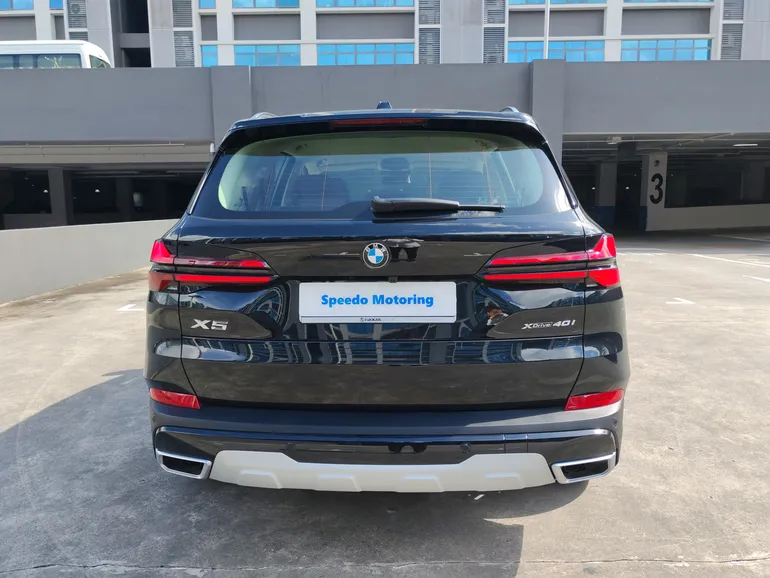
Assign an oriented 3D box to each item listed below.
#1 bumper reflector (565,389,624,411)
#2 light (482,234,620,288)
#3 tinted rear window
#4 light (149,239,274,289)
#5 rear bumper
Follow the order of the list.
[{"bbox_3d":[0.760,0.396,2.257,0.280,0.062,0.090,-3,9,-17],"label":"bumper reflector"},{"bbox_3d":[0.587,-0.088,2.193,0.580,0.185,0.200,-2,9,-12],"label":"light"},{"bbox_3d":[-0.017,-0.407,2.299,1.360,0.410,0.130,0,-27,3],"label":"tinted rear window"},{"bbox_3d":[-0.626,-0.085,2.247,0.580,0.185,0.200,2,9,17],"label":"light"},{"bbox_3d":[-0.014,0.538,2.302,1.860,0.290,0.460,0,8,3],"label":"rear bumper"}]

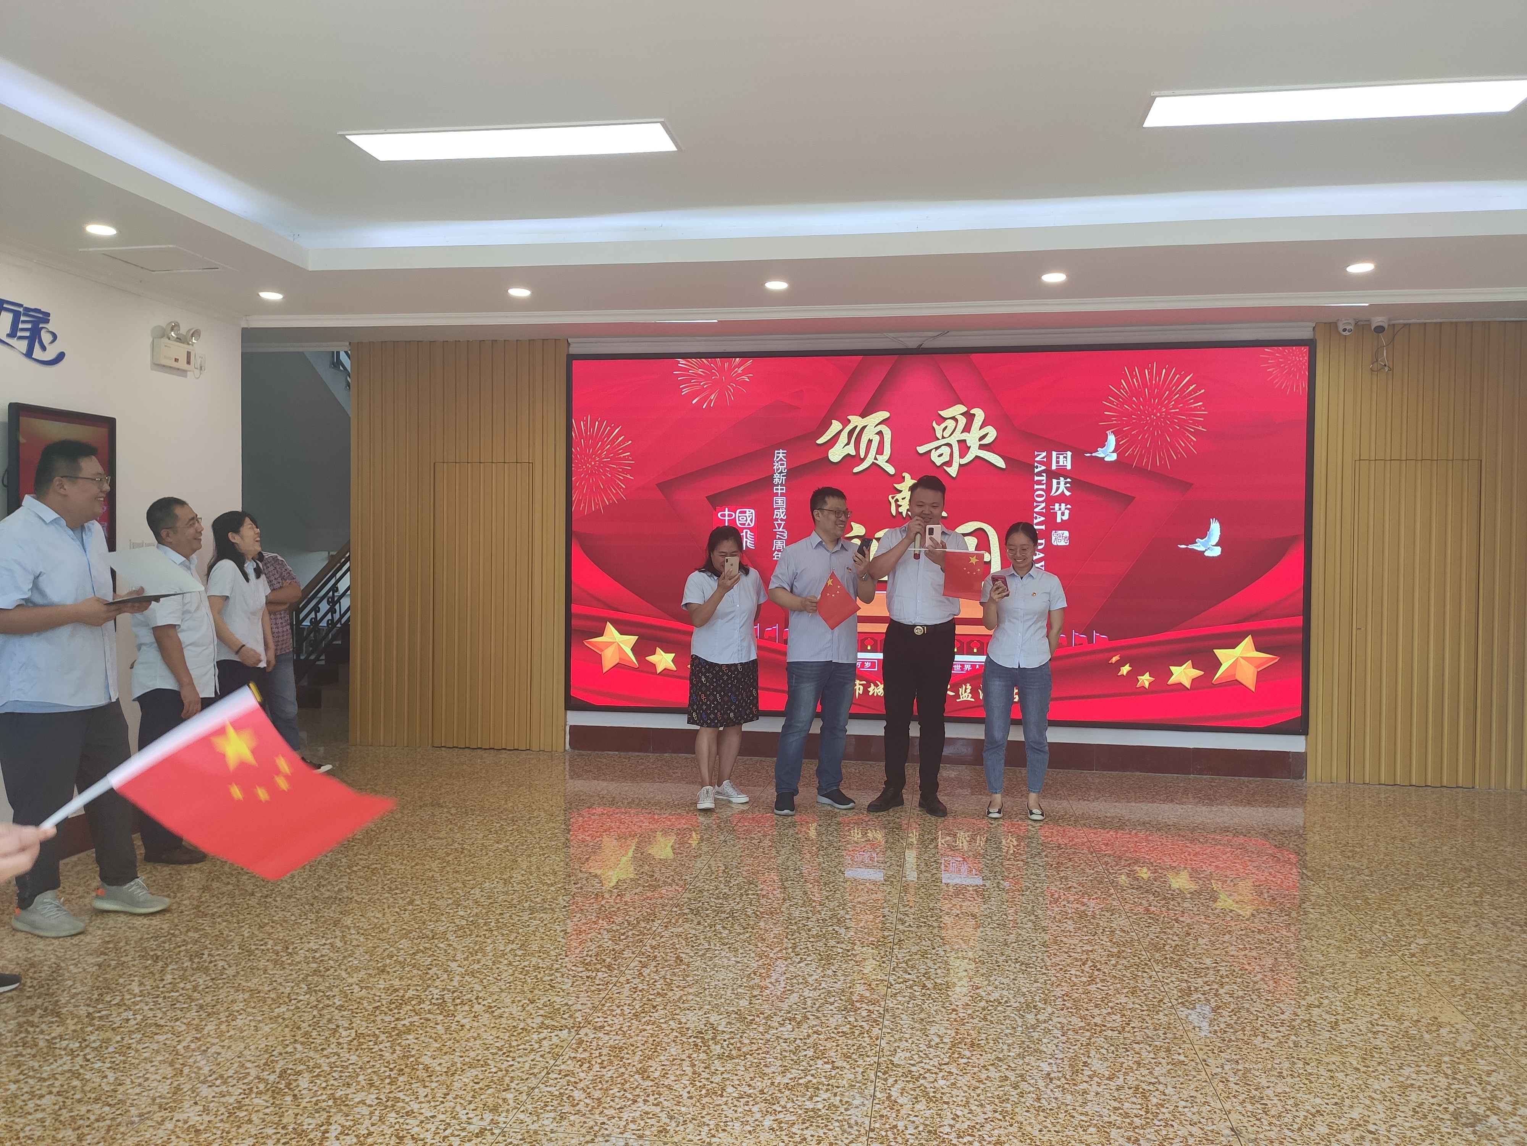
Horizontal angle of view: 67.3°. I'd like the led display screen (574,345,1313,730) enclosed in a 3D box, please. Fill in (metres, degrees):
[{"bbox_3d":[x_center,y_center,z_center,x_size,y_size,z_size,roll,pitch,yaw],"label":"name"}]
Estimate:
[{"bbox_3d":[1.043,-0.248,7.587,4.860,2.460,0.100,1,1,9],"label":"led display screen"}]

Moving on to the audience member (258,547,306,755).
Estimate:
[{"bbox_3d":[-2.874,0.410,6.732,0.400,1.680,0.480,1,1,32],"label":"audience member"}]

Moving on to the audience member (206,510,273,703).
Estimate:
[{"bbox_3d":[-2.632,0.470,5.784,0.360,1.590,0.430,1,1,0],"label":"audience member"}]

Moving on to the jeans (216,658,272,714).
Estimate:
[{"bbox_3d":[-2.636,0.800,5.790,0.320,0.800,0.380,1,1,0],"label":"jeans"}]

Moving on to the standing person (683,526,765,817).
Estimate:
[{"bbox_3d":[-0.216,0.514,6.389,0.440,1.550,0.380,0,1,-26],"label":"standing person"}]

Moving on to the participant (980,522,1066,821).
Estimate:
[{"bbox_3d":[1.384,0.524,6.119,0.480,1.580,0.360,1,1,12],"label":"participant"}]

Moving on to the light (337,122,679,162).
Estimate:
[{"bbox_3d":[-0.919,-1.595,4.209,1.200,0.050,0.300,1,1,9],"label":"light"}]

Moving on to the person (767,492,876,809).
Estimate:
[{"bbox_3d":[0.312,0.412,6.315,0.540,1.770,0.410,0,1,-22],"label":"person"}]

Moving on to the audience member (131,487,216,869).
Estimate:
[{"bbox_3d":[-2.654,0.471,5.160,0.370,1.620,0.470,0,1,-15],"label":"audience member"}]

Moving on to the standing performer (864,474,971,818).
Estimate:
[{"bbox_3d":[0.836,0.390,6.253,0.580,1.830,0.440,1,1,15],"label":"standing performer"}]

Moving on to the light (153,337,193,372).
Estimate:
[{"bbox_3d":[-2.946,-1.098,5.741,0.060,0.140,0.245,1,1,9],"label":"light"}]

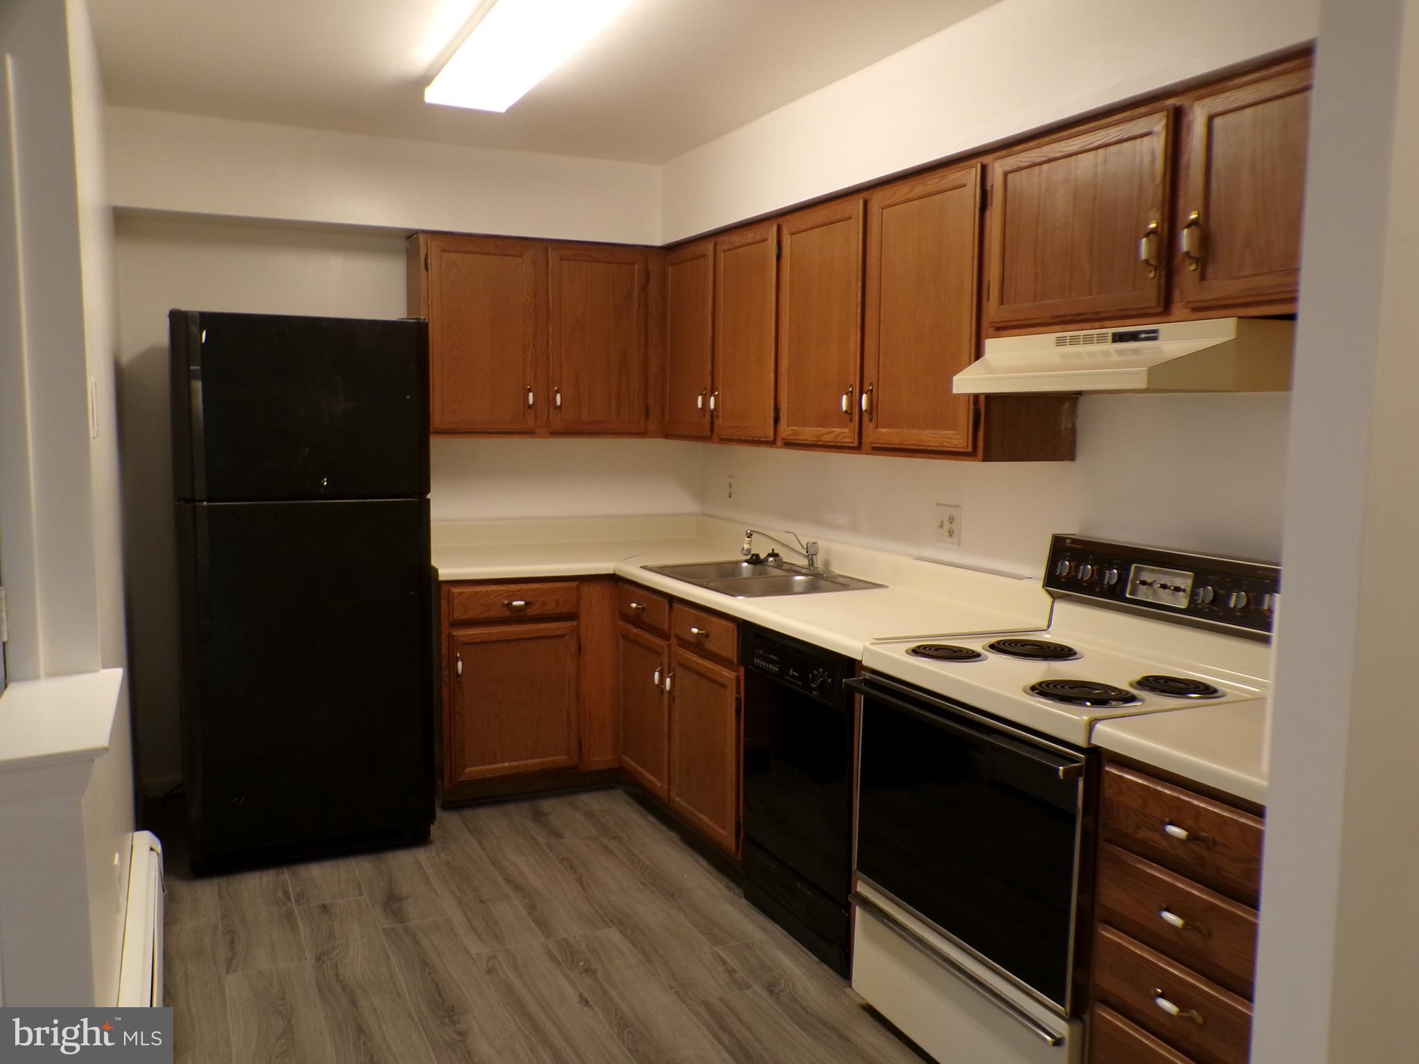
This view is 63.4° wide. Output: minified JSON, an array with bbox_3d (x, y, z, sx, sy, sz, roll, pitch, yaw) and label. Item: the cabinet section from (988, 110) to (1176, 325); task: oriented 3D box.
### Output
[{"bbox_3d":[0.945,-0.683,2.619,0.310,0.410,0.535,-2,7,-26],"label":"cabinet section"}]

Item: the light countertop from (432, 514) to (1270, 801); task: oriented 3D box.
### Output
[{"bbox_3d":[0.126,0.184,3.303,1.306,0.158,3.490,-2,6,-26],"label":"light countertop"}]

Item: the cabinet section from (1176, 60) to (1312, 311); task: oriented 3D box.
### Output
[{"bbox_3d":[1.200,-0.624,2.090,0.310,0.410,0.531,-2,7,-26],"label":"cabinet section"}]

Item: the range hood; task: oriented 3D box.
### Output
[{"bbox_3d":[0.911,-0.377,2.562,0.500,0.140,0.760,-2,6,-26],"label":"range hood"}]

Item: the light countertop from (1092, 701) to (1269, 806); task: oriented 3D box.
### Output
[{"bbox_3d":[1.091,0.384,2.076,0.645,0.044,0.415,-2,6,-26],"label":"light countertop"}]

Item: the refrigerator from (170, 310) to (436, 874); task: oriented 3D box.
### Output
[{"bbox_3d":[-1.431,0.165,3.992,0.763,1.747,0.780,-2,6,-26],"label":"refrigerator"}]

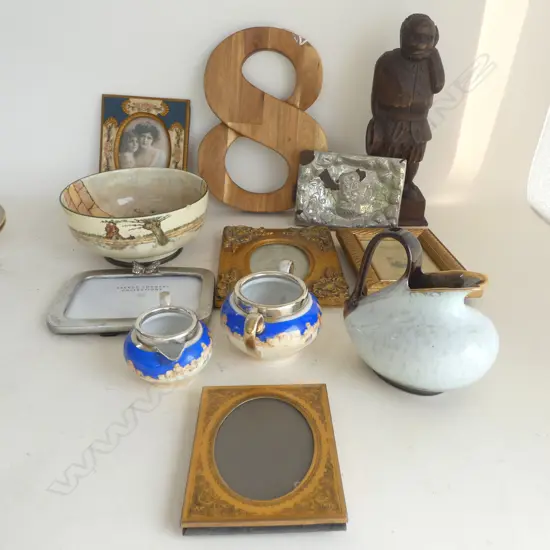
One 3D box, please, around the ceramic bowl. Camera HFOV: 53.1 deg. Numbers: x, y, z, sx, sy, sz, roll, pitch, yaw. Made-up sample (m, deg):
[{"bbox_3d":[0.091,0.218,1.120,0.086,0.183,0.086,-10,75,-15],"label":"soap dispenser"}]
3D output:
[{"bbox_3d":[-0.197,-0.079,0.808,0.206,0.096,0.206,0,29,0],"label":"ceramic bowl"}]

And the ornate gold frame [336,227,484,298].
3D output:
[{"bbox_3d":[0.182,-0.018,0.782,0.146,0.017,0.196,-2,29,-4],"label":"ornate gold frame"}]

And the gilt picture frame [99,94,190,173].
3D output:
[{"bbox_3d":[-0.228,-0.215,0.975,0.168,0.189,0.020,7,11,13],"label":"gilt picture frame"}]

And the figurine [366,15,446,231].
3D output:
[{"bbox_3d":[0.197,-0.242,0.877,0.117,0.318,0.098,-1,29,-3],"label":"figurine"}]

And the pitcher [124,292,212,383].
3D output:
[{"bbox_3d":[-0.111,0.071,0.575,0.091,0.056,0.124,-6,30,-13],"label":"pitcher"}]

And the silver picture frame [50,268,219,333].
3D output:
[{"bbox_3d":[-0.169,0.029,0.686,0.188,0.020,0.139,-1,29,-3],"label":"silver picture frame"}]

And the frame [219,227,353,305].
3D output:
[{"bbox_3d":[0.006,-0.016,0.772,0.170,0.018,0.203,0,31,-2],"label":"frame"}]

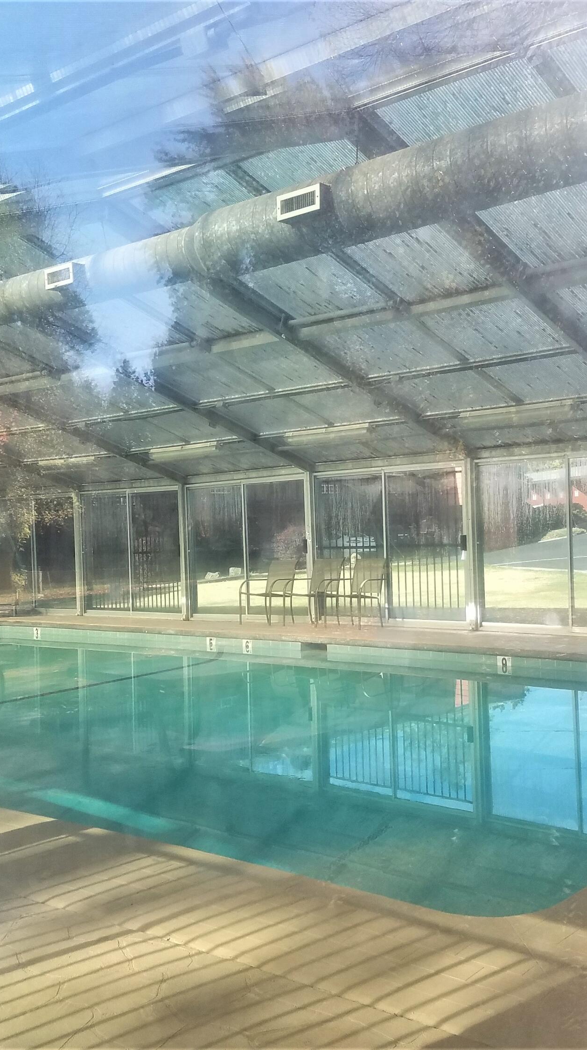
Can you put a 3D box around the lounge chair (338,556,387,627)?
[{"bbox_3d":[0.797,0.920,14.069,0.610,0.920,0.620,-2,0,43],"label":"lounge chair"}]

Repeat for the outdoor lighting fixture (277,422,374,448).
[{"bbox_3d":[0.321,-1.123,13.106,1.460,0.130,0.200,-2,0,43],"label":"outdoor lighting fixture"}]

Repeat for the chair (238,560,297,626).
[{"bbox_3d":[-0.362,0.962,15.105,0.600,0.920,0.620,-2,0,43],"label":"chair"}]

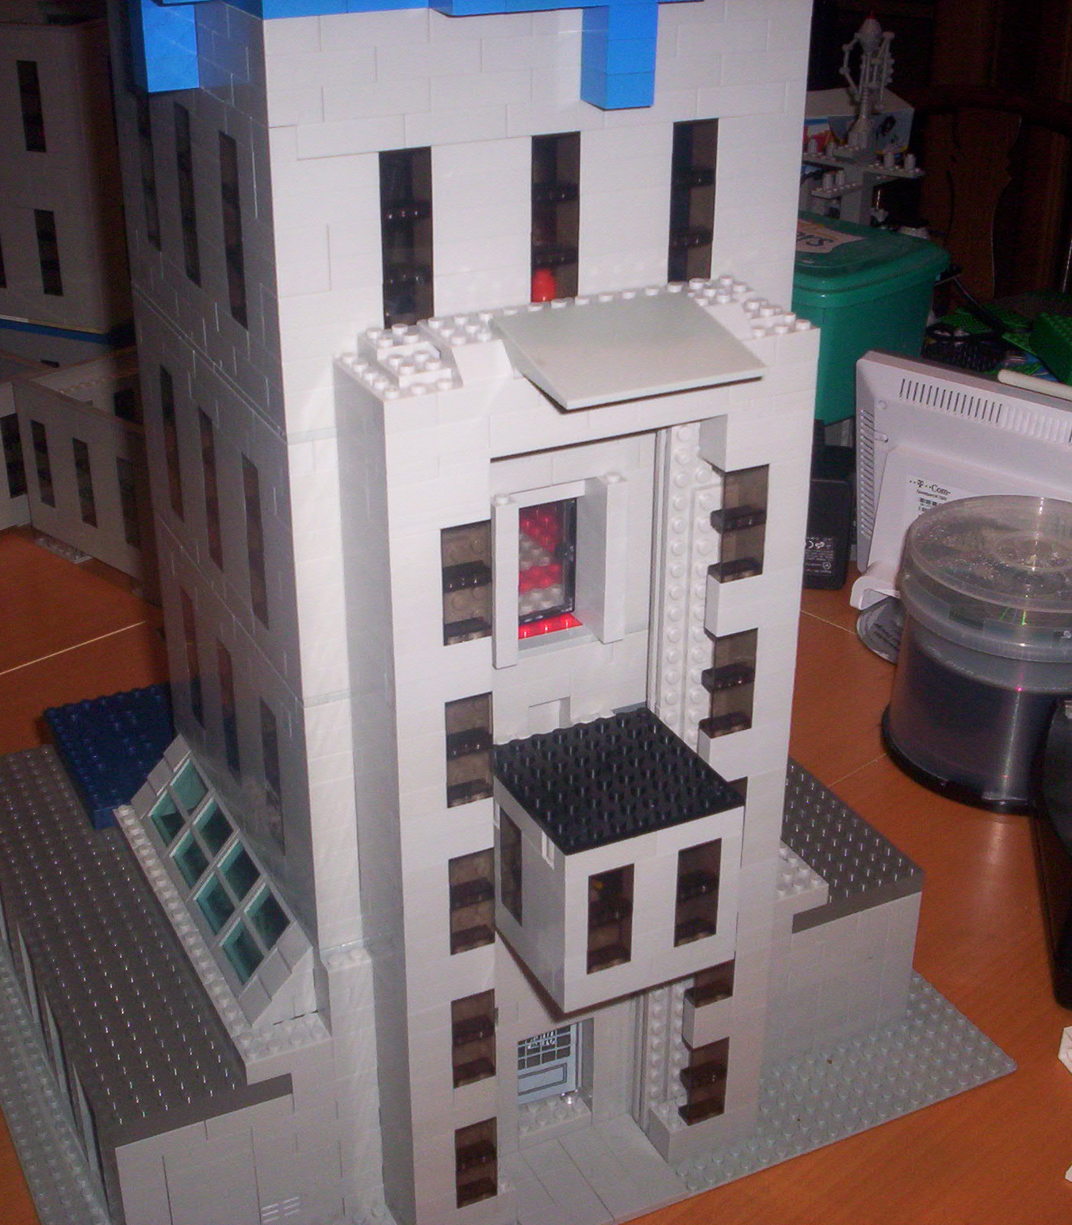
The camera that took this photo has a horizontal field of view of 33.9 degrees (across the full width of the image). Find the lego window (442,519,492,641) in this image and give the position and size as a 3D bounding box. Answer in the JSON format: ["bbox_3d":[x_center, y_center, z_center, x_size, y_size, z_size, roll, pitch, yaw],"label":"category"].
[{"bbox_3d":[-0.022,-0.010,0.522,0.016,0.038,0.008,-12,30,-23],"label":"lego window"}]

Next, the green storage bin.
[{"bbox_3d":[0.198,-0.235,1.364,0.135,0.117,0.185,-21,34,-35],"label":"green storage bin"}]

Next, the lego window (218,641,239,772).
[{"bbox_3d":[-0.109,0.037,0.653,0.008,0.058,0.016,-13,30,-23],"label":"lego window"}]

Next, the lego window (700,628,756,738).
[{"bbox_3d":[0.064,0.022,0.586,0.016,0.038,0.008,-12,30,-23],"label":"lego window"}]

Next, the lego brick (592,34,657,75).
[{"bbox_3d":[0.024,-0.161,0.504,0.016,0.010,0.016,-12,30,-23],"label":"lego brick"}]

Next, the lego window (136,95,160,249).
[{"bbox_3d":[-0.130,-0.155,0.603,0.008,0.058,0.016,-13,30,-24],"label":"lego window"}]

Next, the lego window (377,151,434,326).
[{"bbox_3d":[-0.039,-0.107,0.513,0.016,0.058,0.008,-13,30,-24],"label":"lego window"}]

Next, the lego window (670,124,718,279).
[{"bbox_3d":[0.047,-0.126,0.551,0.016,0.058,0.008,-13,30,-23],"label":"lego window"}]

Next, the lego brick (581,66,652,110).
[{"bbox_3d":[0.024,-0.153,0.509,0.016,0.010,0.016,-13,30,-24],"label":"lego brick"}]

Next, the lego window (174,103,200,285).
[{"bbox_3d":[-0.108,-0.134,0.566,0.008,0.058,0.016,-12,30,-23],"label":"lego window"}]

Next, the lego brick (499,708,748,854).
[{"bbox_3d":[0.024,0.053,0.572,0.064,0.005,0.064,-13,30,-23],"label":"lego brick"}]

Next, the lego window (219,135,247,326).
[{"bbox_3d":[-0.087,-0.115,0.527,0.008,0.058,0.016,-13,30,-23],"label":"lego window"}]

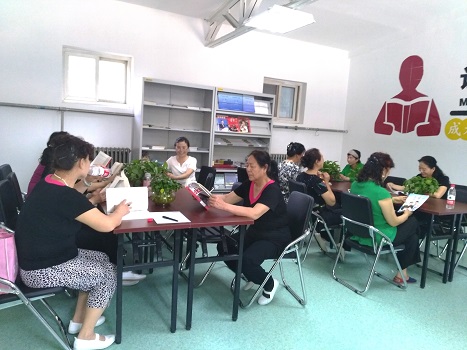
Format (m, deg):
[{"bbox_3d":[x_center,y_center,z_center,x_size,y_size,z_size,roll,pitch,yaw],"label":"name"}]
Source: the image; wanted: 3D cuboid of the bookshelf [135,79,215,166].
[{"bbox_3d":[-0.841,-0.229,4.947,1.033,2.056,0.340,-1,6,-33],"label":"bookshelf"}]

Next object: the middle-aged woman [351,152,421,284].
[{"bbox_3d":[1.491,0.426,3.418,0.710,1.270,0.470,1,6,-19],"label":"middle-aged woman"}]

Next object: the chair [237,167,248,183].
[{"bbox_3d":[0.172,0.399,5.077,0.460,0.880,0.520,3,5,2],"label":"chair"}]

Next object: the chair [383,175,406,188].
[{"bbox_3d":[2.227,0.471,5.257,0.536,0.873,0.457,0,7,-27],"label":"chair"}]

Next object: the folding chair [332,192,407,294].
[{"bbox_3d":[1.329,0.625,3.349,0.536,0.873,0.457,1,7,-22],"label":"folding chair"}]

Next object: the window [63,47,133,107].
[{"bbox_3d":[-1.755,-1.246,4.545,0.824,0.665,0.119,0,7,-27],"label":"window"}]

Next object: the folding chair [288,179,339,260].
[{"bbox_3d":[0.965,0.540,4.068,0.540,0.870,0.460,1,6,-20],"label":"folding chair"}]

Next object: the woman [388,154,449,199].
[{"bbox_3d":[2.401,0.371,4.568,0.794,1.241,0.596,-1,7,-34],"label":"woman"}]

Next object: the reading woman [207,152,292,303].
[{"bbox_3d":[0.137,0.421,2.847,0.774,1.241,0.496,1,7,-24],"label":"reading woman"}]

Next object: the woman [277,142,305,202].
[{"bbox_3d":[0.953,0.258,4.592,0.690,1.330,0.460,1,6,-21],"label":"woman"}]

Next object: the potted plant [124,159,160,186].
[{"bbox_3d":[-1.031,-0.012,3.923,0.370,0.340,0.360,-1,6,-33],"label":"potted plant"}]

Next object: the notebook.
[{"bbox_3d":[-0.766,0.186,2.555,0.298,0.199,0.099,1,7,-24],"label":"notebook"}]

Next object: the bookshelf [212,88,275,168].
[{"bbox_3d":[0.071,-0.240,5.529,1.081,2.056,0.340,-1,6,-33],"label":"bookshelf"}]

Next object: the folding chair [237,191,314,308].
[{"bbox_3d":[0.312,0.606,2.962,0.536,0.873,0.457,2,6,-17],"label":"folding chair"}]

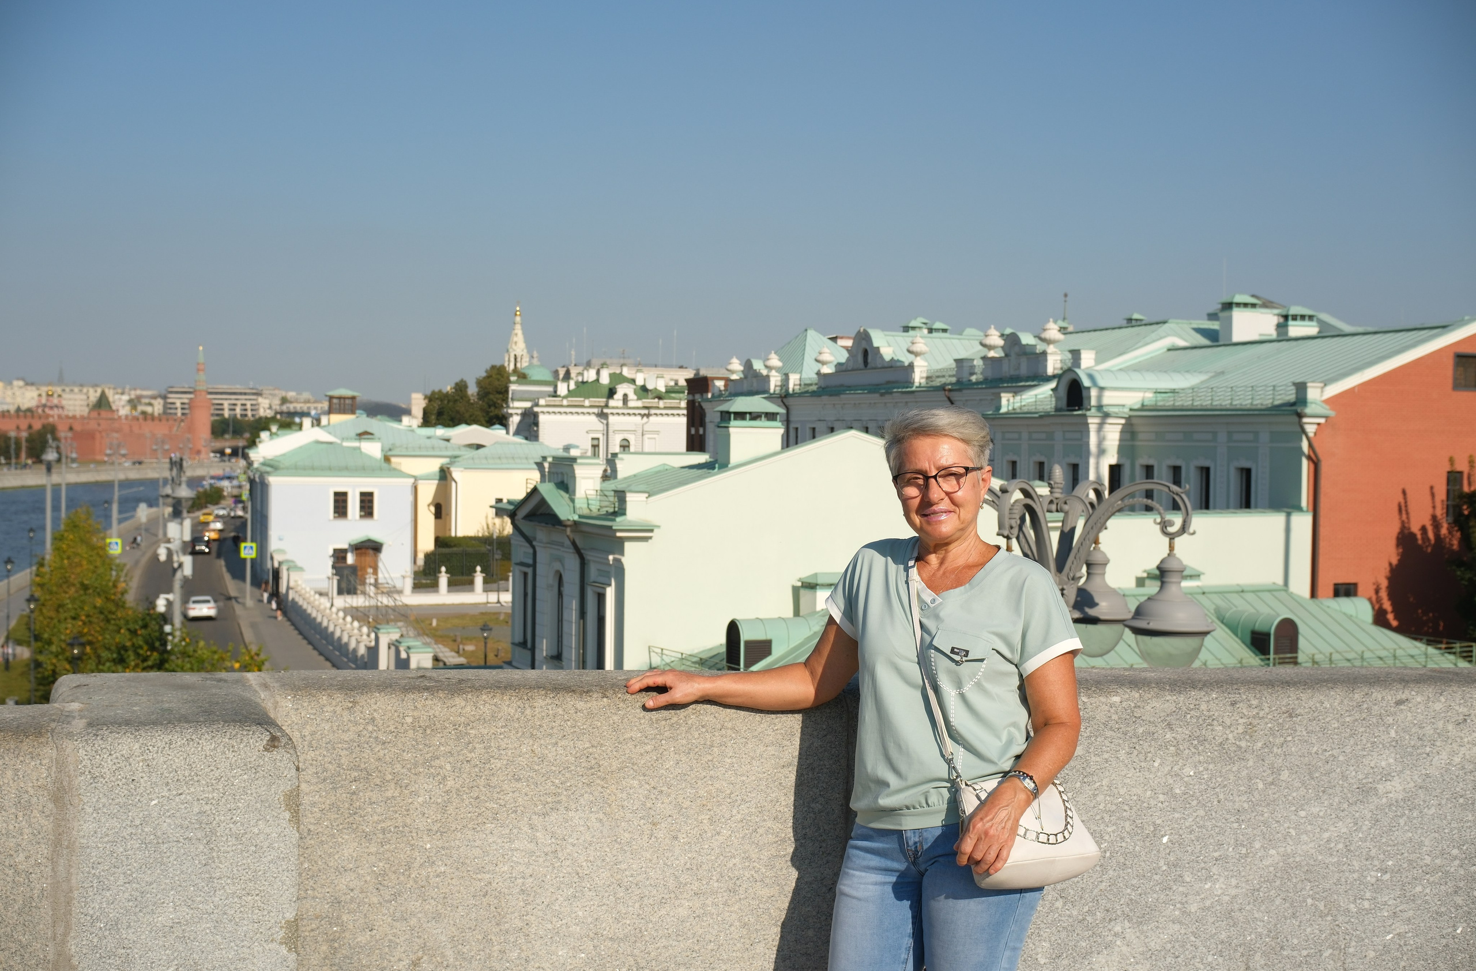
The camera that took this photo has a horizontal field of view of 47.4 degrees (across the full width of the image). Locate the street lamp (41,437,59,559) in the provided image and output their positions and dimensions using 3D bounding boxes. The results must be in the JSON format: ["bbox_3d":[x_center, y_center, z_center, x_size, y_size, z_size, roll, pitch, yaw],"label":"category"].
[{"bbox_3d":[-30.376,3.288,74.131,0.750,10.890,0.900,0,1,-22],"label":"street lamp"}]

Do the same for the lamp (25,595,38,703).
[{"bbox_3d":[-26.043,6.687,62.065,0.470,5.390,0.470,0,1,-23],"label":"lamp"}]

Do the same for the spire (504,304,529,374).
[{"bbox_3d":[-57.938,-37.310,440.252,6.800,21.000,6.800,0,1,-10],"label":"spire"}]

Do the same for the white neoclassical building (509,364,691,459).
[{"bbox_3d":[-21.795,-6.515,261.926,26.000,22.500,22.000,1,1,-9],"label":"white neoclassical building"}]

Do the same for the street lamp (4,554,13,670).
[{"bbox_3d":[-35.066,6.123,80.865,0.450,5.380,0.450,0,1,-23],"label":"street lamp"}]

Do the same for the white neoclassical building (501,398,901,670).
[{"bbox_3d":[0.451,3.833,53.107,13.000,12.400,12.800,0,1,-22],"label":"white neoclassical building"}]

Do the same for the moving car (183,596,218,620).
[{"bbox_3d":[-33.642,7.503,105.516,1.840,1.460,4.800,0,1,-18],"label":"moving car"}]

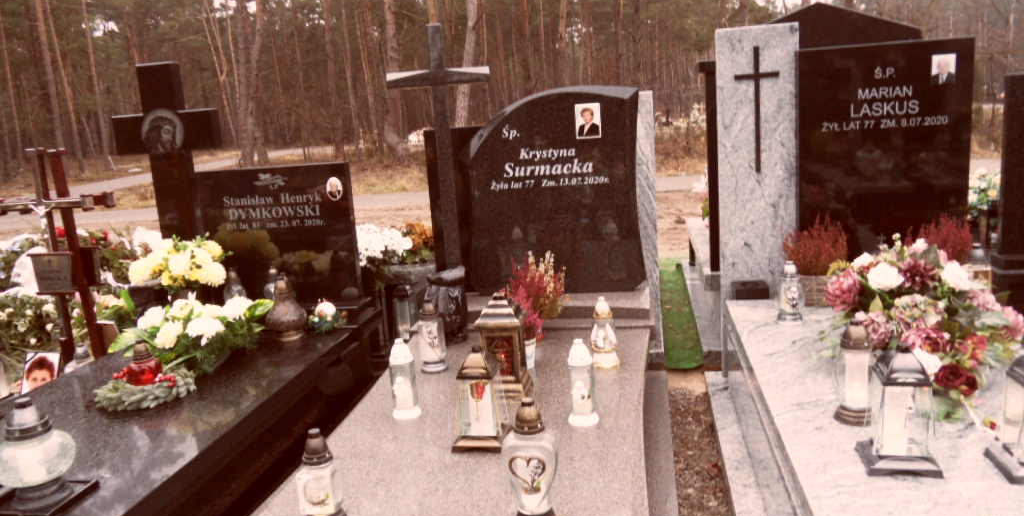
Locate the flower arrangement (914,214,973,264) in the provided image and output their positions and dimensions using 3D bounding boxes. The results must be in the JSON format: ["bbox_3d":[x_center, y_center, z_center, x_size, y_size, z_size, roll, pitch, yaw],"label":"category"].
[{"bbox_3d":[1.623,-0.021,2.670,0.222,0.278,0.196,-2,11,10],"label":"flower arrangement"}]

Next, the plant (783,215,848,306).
[{"bbox_3d":[1.354,0.011,3.168,0.265,0.405,0.225,-2,10,11],"label":"plant"}]

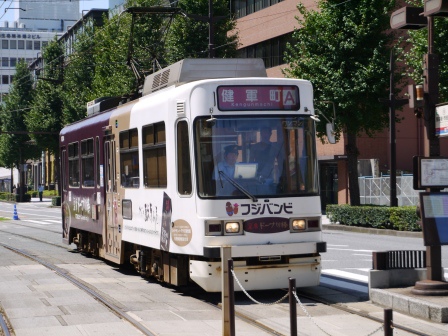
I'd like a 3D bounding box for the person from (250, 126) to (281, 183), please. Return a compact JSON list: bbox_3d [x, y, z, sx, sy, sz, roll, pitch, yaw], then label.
[{"bbox_3d":[0.668,0.199,16.992,0.520,1.680,0.360,-1,-1,-17],"label":"person"}]

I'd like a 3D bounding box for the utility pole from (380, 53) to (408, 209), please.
[{"bbox_3d":[5.083,-0.910,33.027,0.850,5.433,0.250,-1,-1,-17],"label":"utility pole"}]

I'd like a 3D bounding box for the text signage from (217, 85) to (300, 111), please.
[{"bbox_3d":[0.505,-1.003,15.602,1.236,0.363,0.100,-1,-1,-17],"label":"text signage"}]

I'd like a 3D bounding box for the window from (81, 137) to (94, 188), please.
[{"bbox_3d":[-2.811,-0.101,22.434,0.060,1.008,1.550,-1,-1,-17],"label":"window"}]

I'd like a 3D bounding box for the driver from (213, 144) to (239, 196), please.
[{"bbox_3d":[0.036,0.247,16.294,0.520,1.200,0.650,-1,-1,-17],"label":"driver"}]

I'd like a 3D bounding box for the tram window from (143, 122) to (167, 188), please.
[{"bbox_3d":[-1.076,-0.185,16.759,0.060,1.008,1.588,-1,-1,-17],"label":"tram window"}]

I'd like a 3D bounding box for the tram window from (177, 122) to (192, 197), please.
[{"bbox_3d":[-0.562,-0.144,15.381,0.060,1.053,0.510,-1,-1,-27],"label":"tram window"}]

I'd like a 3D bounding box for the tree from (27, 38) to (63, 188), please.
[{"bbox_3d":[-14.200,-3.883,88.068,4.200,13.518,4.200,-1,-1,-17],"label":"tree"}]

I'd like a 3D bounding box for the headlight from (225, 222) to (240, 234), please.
[{"bbox_3d":[0.114,0.843,15.212,0.220,0.162,0.100,-1,-1,-17],"label":"headlight"}]

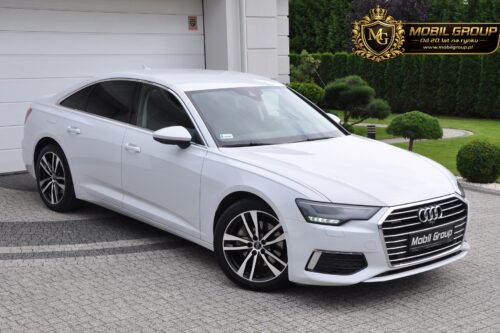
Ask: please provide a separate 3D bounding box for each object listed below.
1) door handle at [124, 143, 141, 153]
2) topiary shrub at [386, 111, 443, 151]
[{"bbox_3d":[-0.987,-0.154,5.930,0.050,0.055,0.205,-7,13,-42],"label":"door handle"},{"bbox_3d":[2.737,-0.554,11.800,0.940,0.780,0.920,2,10,14],"label":"topiary shrub"}]

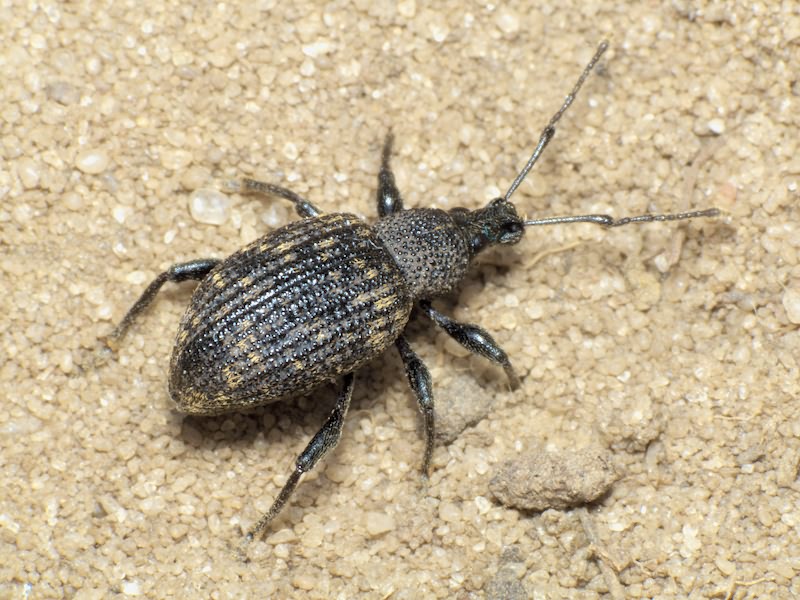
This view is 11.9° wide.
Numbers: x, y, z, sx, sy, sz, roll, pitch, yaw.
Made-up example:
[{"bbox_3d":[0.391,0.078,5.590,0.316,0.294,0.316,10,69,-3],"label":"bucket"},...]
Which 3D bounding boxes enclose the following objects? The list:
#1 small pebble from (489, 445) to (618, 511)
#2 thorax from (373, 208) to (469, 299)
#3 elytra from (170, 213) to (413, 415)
[{"bbox_3d":[0.004,0.004,0.095,0.003,0.001,0.002,-7,65,-3],"label":"small pebble"},{"bbox_3d":[0.001,-0.001,0.096,0.002,0.002,0.002,-27,68,-12],"label":"thorax"},{"bbox_3d":[-0.003,0.000,0.095,0.007,0.003,0.004,-29,68,-7],"label":"elytra"}]

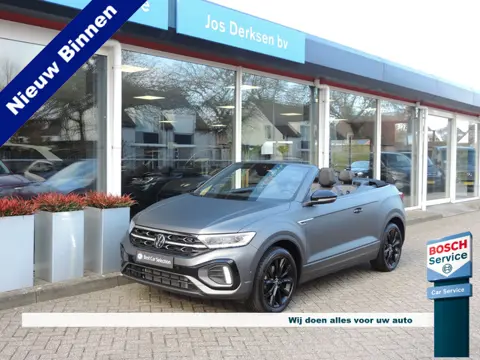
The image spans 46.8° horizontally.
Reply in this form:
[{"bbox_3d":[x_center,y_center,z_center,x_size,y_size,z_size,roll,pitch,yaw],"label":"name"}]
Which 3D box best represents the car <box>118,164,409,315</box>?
[{"bbox_3d":[0.538,0.537,6.980,1.840,1.490,4.270,1,2,39],"label":"car"}]

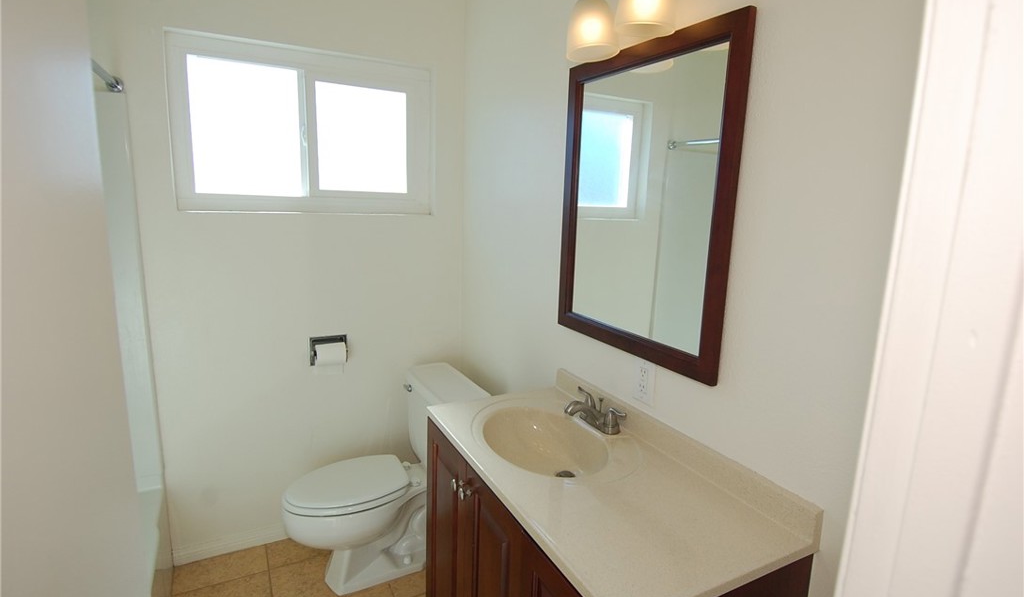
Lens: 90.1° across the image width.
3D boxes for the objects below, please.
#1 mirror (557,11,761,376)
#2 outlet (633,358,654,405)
[{"bbox_3d":[0.308,-0.245,1.300,0.025,0.763,0.608,-3,11,-27],"label":"mirror"},{"bbox_3d":[0.339,0.211,1.312,0.007,0.114,0.074,-3,11,-27],"label":"outlet"}]

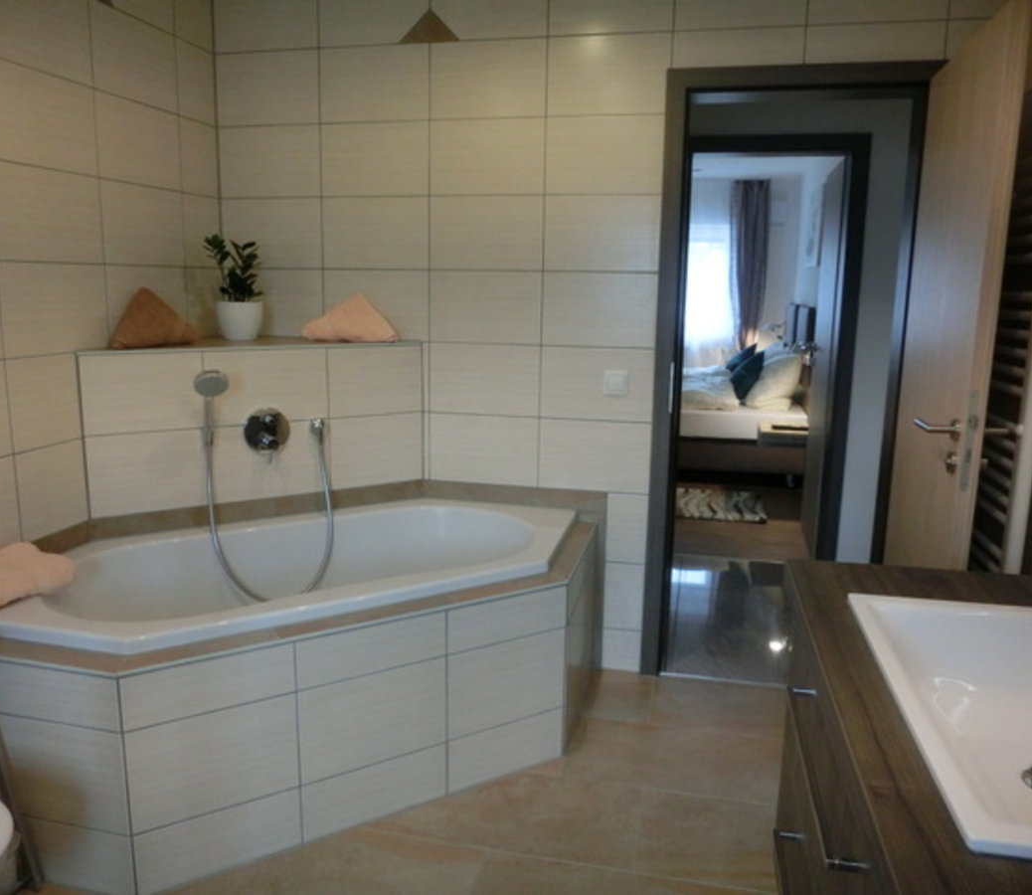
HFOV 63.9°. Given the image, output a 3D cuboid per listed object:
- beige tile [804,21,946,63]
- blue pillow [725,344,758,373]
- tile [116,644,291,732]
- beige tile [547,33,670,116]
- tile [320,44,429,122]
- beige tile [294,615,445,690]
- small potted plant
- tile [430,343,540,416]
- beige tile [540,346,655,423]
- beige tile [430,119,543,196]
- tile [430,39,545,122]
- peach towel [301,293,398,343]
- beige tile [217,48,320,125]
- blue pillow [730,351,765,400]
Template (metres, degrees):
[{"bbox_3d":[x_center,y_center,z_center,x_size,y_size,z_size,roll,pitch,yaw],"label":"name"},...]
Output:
[{"bbox_3d":[1.085,-1.223,2.503,0.400,0.114,0.015,3,11,11],"label":"beige tile"},{"bbox_3d":[1.886,-0.698,6.951,0.140,0.380,0.390,20,14,3],"label":"blue pillow"},{"bbox_3d":[-0.688,0.535,1.867,0.385,0.126,0.014,-6,13,-31],"label":"tile"},{"bbox_3d":[0.299,-1.202,2.682,0.402,0.249,0.012,4,12,13],"label":"beige tile"},{"bbox_3d":[-0.488,-1.251,2.857,0.402,0.249,0.012,4,12,13],"label":"tile"},{"bbox_3d":[-0.356,0.506,2.086,0.402,0.124,0.012,-6,13,-31],"label":"beige tile"},{"bbox_3d":[-0.987,-0.564,2.896,0.205,0.375,0.190,-3,12,-18],"label":"small potted plant"},{"bbox_3d":[-0.113,-0.240,2.966,0.402,0.249,0.012,4,12,13],"label":"tile"},{"bbox_3d":[0.280,-0.216,2.852,0.390,0.250,0.014,3,11,12],"label":"beige tile"},{"bbox_3d":[-0.097,-0.977,2.790,0.400,0.250,0.012,3,11,12],"label":"beige tile"},{"bbox_3d":[-0.093,-1.220,2.744,0.400,0.250,0.012,3,11,12],"label":"tile"},{"bbox_3d":[-0.576,-0.458,2.898,0.320,0.165,0.120,1,10,1],"label":"peach towel"},{"bbox_3d":[-0.877,-1.265,2.922,0.400,0.250,0.012,3,11,12],"label":"beige tile"},{"bbox_3d":[1.762,-0.537,6.309,0.140,0.400,0.400,26,11,-2],"label":"blue pillow"}]

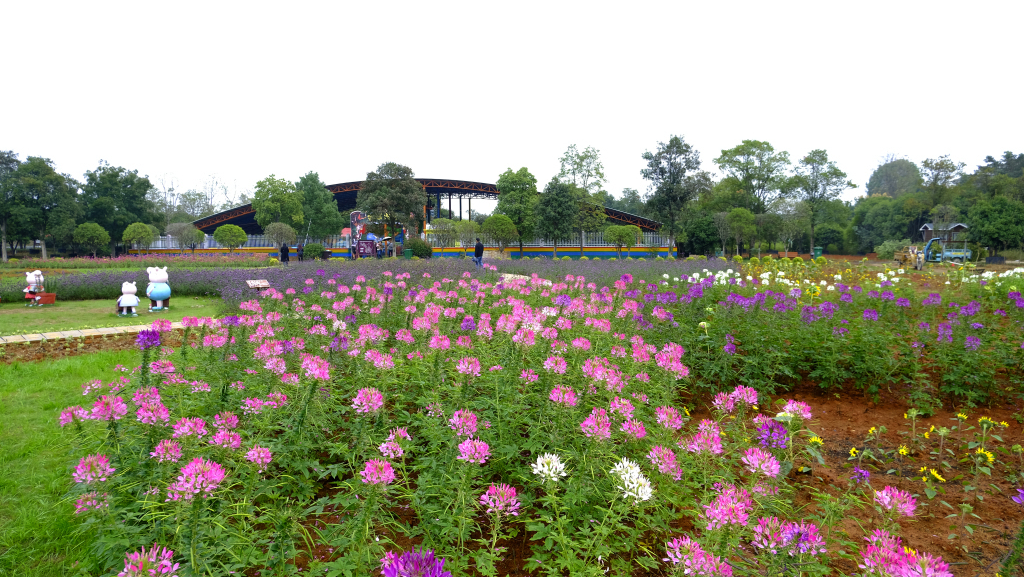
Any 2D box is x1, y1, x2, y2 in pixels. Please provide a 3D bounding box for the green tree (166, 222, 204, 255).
[{"bbox_3d":[-28.942,-4.321,58.000,3.368,3.058,3.032,0,4,0],"label":"green tree"}]

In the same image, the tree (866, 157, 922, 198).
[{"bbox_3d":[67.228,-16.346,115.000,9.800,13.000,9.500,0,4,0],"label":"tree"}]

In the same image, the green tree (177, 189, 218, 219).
[{"bbox_3d":[-37.373,-8.226,78.000,4.768,7.153,4.530,0,4,0],"label":"green tree"}]

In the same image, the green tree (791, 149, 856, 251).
[{"bbox_3d":[29.993,-8.377,63.000,6.066,10.014,5.777,0,4,0],"label":"green tree"}]

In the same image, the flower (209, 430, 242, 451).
[{"bbox_3d":[-1.156,0.609,2.640,0.137,0.078,0.135,0,4,0],"label":"flower"}]

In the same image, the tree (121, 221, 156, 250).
[{"bbox_3d":[-31.924,-4.344,56.000,2.525,2.696,2.482,0,4,0],"label":"tree"}]

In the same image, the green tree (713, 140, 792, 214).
[{"bbox_3d":[24.814,-9.299,67.507,8.730,11.983,8.730,0,4,0],"label":"green tree"}]

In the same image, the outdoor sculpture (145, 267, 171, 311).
[{"bbox_3d":[-7.920,0.007,14.700,0.550,1.020,0.530,-3,5,-38],"label":"outdoor sculpture"}]

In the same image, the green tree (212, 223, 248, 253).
[{"bbox_3d":[-23.274,-3.858,54.000,2.806,2.930,2.806,0,4,0],"label":"green tree"}]

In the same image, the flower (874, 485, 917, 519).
[{"bbox_3d":[1.129,0.630,1.927,0.115,0.090,0.109,0,4,0],"label":"flower"}]

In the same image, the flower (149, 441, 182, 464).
[{"bbox_3d":[-1.250,0.590,2.367,0.109,0.079,0.103,0,4,0],"label":"flower"}]

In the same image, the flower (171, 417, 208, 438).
[{"bbox_3d":[-1.312,0.567,2.670,0.146,0.079,0.140,0,4,0],"label":"flower"}]

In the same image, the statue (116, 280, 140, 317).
[{"bbox_3d":[-7.965,0.229,13.600,0.480,0.745,0.400,-2,5,-30],"label":"statue"}]

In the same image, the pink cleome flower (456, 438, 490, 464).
[{"bbox_3d":[-0.157,0.669,2.700,0.133,0.102,0.133,0,4,0],"label":"pink cleome flower"}]

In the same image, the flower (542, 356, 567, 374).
[{"bbox_3d":[0.299,0.534,4.600,0.169,0.111,0.169,0,4,0],"label":"flower"}]

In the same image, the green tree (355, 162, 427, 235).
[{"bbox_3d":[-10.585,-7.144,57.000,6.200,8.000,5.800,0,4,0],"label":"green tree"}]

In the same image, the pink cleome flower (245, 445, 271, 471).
[{"bbox_3d":[-1.220,0.818,3.150,0.135,0.110,0.135,0,4,0],"label":"pink cleome flower"}]

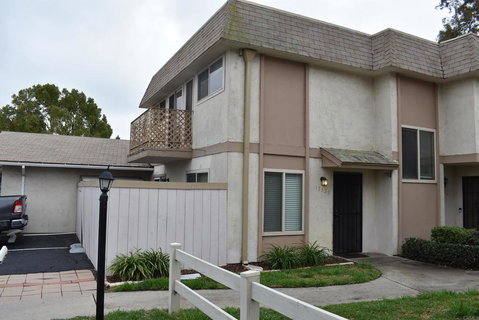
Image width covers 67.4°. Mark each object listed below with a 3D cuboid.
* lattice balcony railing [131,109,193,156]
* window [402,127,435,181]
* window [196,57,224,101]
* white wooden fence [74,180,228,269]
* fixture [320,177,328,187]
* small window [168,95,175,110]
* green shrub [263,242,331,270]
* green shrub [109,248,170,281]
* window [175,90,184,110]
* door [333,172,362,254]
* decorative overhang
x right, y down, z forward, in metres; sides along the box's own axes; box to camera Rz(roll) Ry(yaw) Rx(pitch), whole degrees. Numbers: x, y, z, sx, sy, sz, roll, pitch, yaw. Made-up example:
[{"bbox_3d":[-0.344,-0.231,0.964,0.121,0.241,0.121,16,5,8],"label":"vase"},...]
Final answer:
[{"bbox_3d":[-2.422,-0.726,10.810,1.218,1.092,2.587,3,-5,-28],"label":"lattice balcony railing"},{"bbox_3d":[5.007,-0.135,9.982,1.462,1.537,0.101,3,-5,-28],"label":"window"},{"bbox_3d":[-0.700,-1.944,8.853,0.100,0.770,1.620,3,-4,-27],"label":"window"},{"bbox_3d":[-2.776,1.499,9.841,2.545,1.747,6.065,3,-5,-28],"label":"white wooden fence"},{"bbox_3d":[2.119,0.550,8.877,0.140,0.260,0.160,3,-4,-27],"label":"fixture"},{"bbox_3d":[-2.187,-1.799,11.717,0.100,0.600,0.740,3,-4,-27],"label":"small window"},{"bbox_3d":[1.221,2.068,7.885,1.512,0.496,0.739,3,-5,-28],"label":"green shrub"},{"bbox_3d":[-1.791,1.889,6.549,1.042,0.487,0.588,3,-5,-28],"label":"green shrub"},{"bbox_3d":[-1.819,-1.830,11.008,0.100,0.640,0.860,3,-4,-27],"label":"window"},{"bbox_3d":[2.801,1.376,9.297,1.010,2.070,0.100,3,-4,-27],"label":"door"},{"bbox_3d":[3.052,-0.023,9.079,1.950,0.500,0.740,3,-4,-27],"label":"decorative overhang"}]

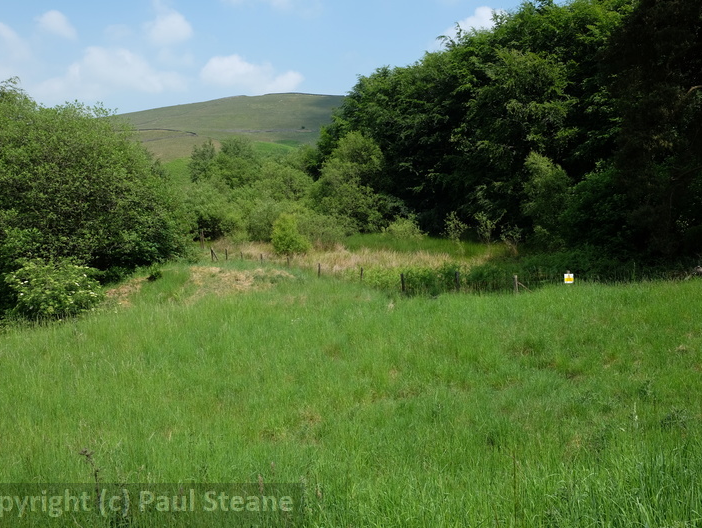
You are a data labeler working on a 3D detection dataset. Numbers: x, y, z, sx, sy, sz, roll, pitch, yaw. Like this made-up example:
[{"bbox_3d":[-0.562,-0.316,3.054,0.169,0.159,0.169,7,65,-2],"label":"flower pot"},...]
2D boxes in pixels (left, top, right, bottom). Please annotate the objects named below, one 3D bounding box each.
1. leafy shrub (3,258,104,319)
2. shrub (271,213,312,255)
[{"bbox_3d":[-9.104,0.816,18.300,2.900,2.000,2.600,0,0,0],"label":"leafy shrub"},{"bbox_3d":[-3.806,-1.951,38.000,2.550,2.700,2.400,0,0,0],"label":"shrub"}]

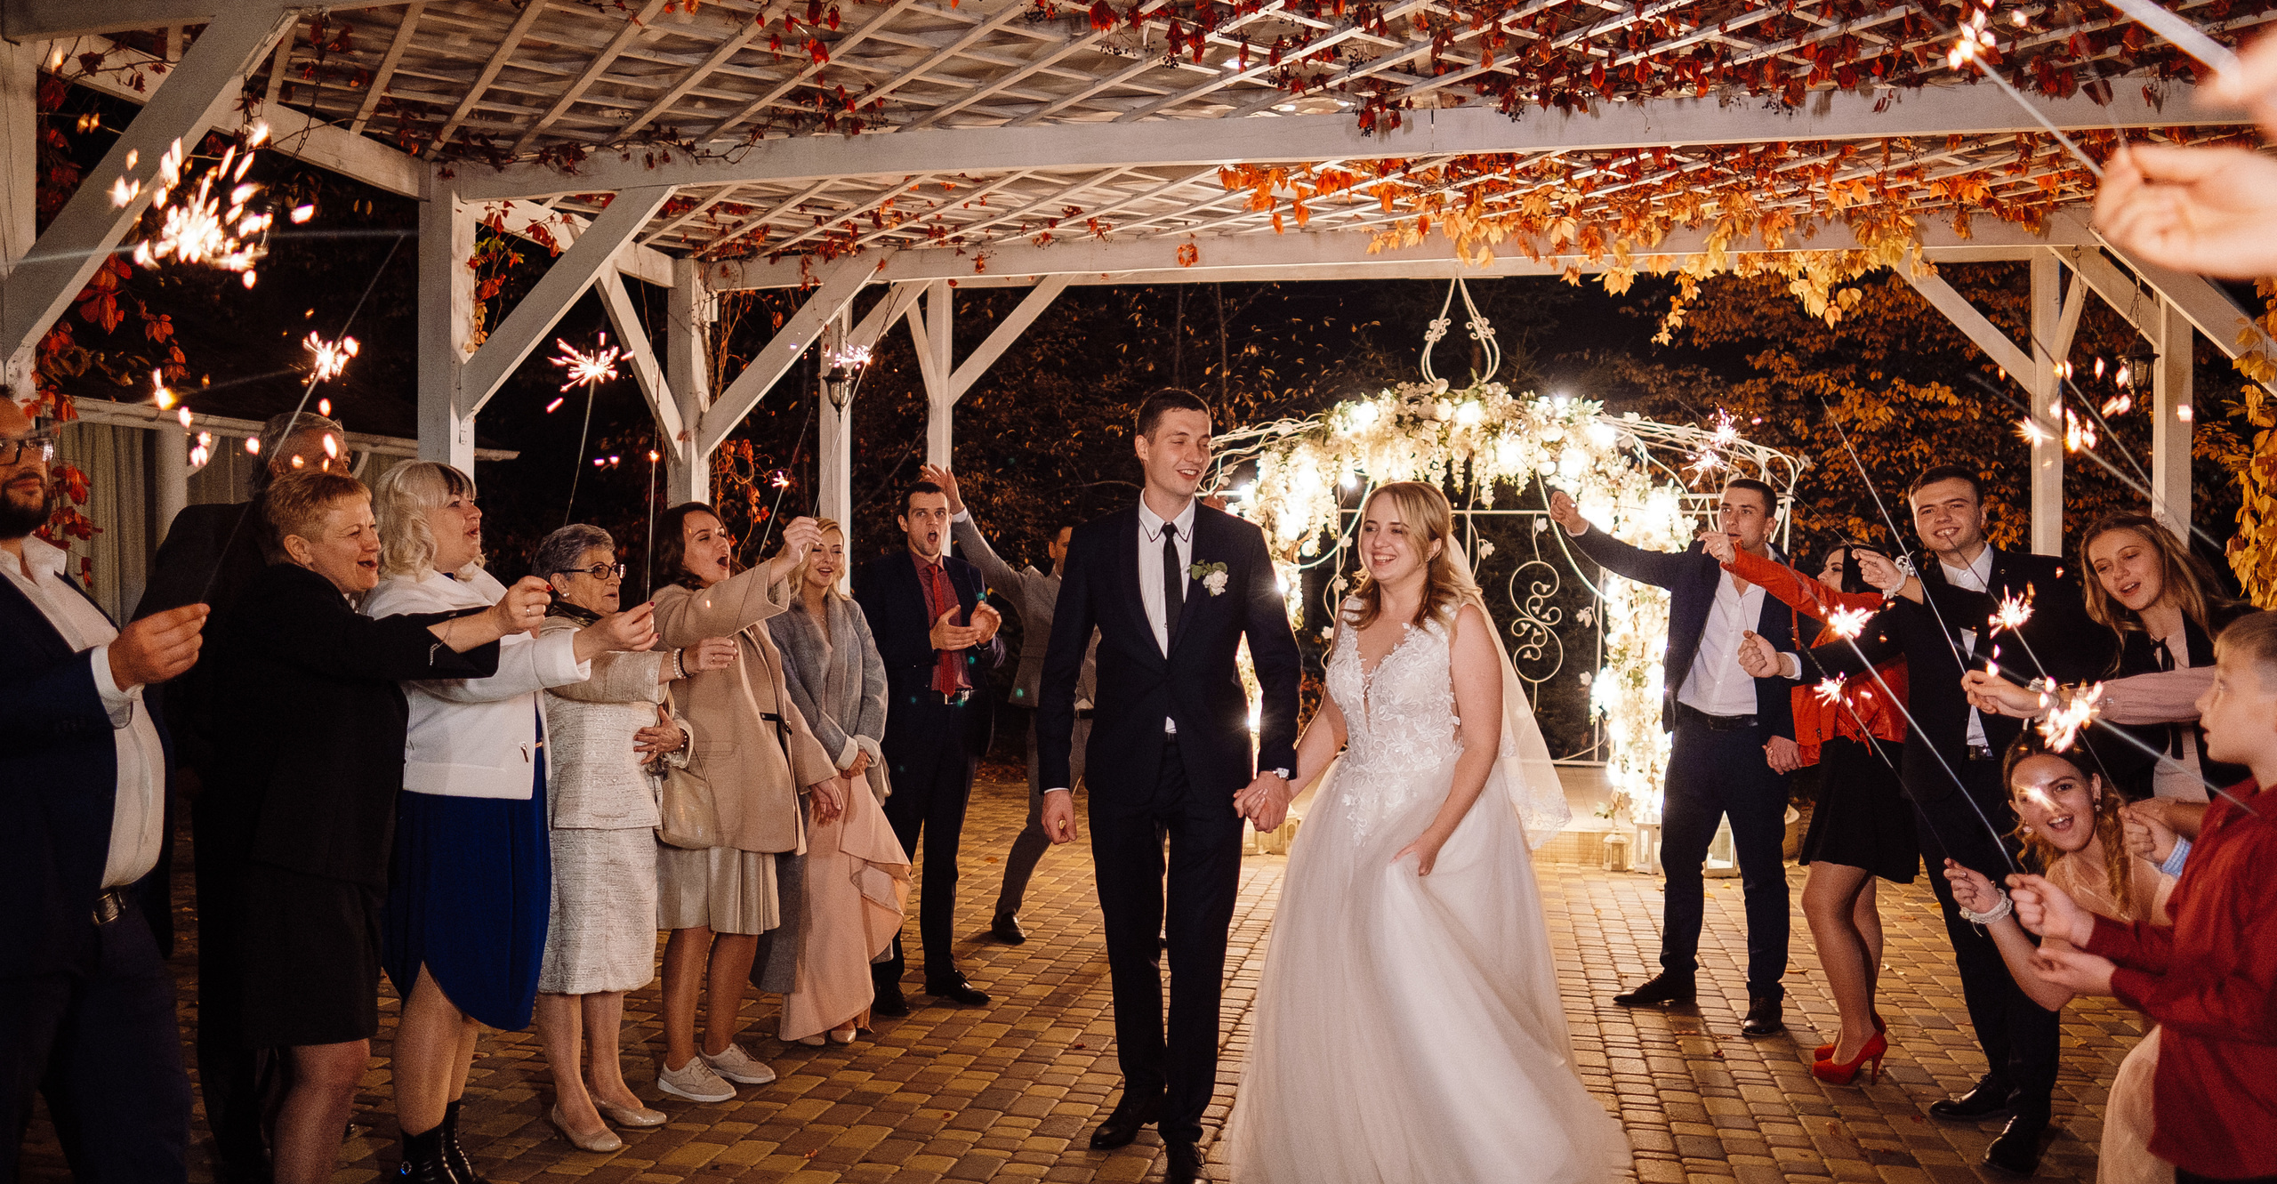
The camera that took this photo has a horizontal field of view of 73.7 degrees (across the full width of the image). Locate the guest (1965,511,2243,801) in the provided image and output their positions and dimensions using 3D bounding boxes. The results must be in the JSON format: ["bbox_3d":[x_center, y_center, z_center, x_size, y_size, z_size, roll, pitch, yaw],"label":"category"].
[{"bbox_3d":[1.977,0.615,3.076,0.720,1.600,0.500,0,0,-35],"label":"guest"}]

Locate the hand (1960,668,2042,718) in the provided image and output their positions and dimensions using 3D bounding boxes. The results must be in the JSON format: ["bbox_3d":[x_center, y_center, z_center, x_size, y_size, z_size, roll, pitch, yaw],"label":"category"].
[{"bbox_3d":[1.622,0.189,2.860,0.150,0.085,0.080,0,0,-18],"label":"hand"}]

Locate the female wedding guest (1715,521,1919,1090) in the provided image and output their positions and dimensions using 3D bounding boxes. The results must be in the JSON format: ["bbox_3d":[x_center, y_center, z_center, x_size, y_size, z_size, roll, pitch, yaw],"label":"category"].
[{"bbox_3d":[2.050,0.620,4.580,0.620,1.580,0.480,0,0,-22],"label":"female wedding guest"}]

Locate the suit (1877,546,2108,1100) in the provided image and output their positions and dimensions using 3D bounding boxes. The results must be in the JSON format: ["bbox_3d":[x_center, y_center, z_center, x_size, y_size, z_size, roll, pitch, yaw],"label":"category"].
[{"bbox_3d":[2.250,0.585,4.030,0.470,1.420,0.560,1,-1,-44],"label":"suit"}]

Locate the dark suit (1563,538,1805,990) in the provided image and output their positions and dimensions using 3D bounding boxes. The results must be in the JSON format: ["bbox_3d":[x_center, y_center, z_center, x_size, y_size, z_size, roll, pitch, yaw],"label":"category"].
[{"bbox_3d":[1.870,0.590,5.150,0.800,1.600,0.460,0,0,27],"label":"dark suit"}]

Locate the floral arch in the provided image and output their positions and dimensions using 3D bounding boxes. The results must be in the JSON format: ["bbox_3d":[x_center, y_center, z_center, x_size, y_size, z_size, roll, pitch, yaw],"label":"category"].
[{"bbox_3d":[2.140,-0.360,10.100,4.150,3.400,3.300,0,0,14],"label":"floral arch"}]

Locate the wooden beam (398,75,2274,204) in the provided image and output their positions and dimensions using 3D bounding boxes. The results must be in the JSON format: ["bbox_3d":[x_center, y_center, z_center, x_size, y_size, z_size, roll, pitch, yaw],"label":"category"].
[{"bbox_3d":[0.580,-1.620,5.440,6.800,0.170,0.150,0,0,10],"label":"wooden beam"}]

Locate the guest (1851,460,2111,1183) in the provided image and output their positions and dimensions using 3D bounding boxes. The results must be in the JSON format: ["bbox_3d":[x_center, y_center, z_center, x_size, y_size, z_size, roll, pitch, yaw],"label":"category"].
[{"bbox_3d":[2.240,0.530,4.030,0.520,1.780,0.580,1,-1,-44],"label":"guest"}]

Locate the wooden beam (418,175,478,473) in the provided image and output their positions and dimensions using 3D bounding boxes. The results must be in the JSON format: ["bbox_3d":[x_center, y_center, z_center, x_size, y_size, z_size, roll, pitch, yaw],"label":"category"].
[{"bbox_3d":[-2.789,-0.168,6.142,0.150,3.086,0.150,0,0,13],"label":"wooden beam"}]

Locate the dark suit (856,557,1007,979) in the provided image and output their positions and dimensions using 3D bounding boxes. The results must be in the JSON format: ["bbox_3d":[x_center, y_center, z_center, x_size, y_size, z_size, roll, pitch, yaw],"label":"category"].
[{"bbox_3d":[-0.715,0.591,5.176,0.530,1.500,0.380,0,0,-22],"label":"dark suit"}]

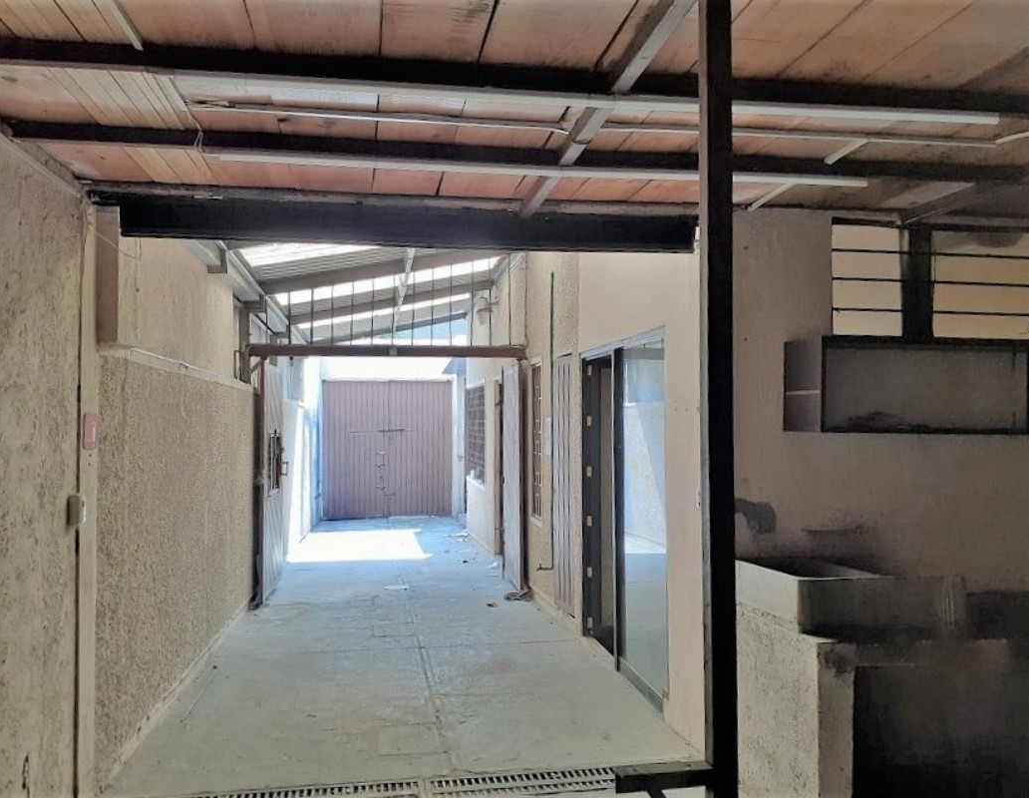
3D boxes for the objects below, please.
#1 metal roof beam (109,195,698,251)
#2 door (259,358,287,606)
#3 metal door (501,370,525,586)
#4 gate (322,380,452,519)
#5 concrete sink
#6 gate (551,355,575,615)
[{"bbox_3d":[-0.431,-0.789,3.837,2.620,0.180,0.130,0,-3,-9],"label":"metal roof beam"},{"bbox_3d":[-2.346,0.761,8.109,0.060,2.150,1.240,0,-3,-8],"label":"door"},{"bbox_3d":[-0.029,0.760,8.413,0.060,2.150,0.822,0,-3,-12],"label":"metal door"},{"bbox_3d":[-2.365,0.933,15.647,2.400,2.530,0.100,0,-3,-9],"label":"gate"},{"bbox_3d":[1.459,0.854,3.703,0.720,0.220,0.570,0,-3,-9],"label":"concrete sink"},{"bbox_3d":[0.404,0.710,6.912,0.060,2.090,0.760,0,-3,-9],"label":"gate"}]

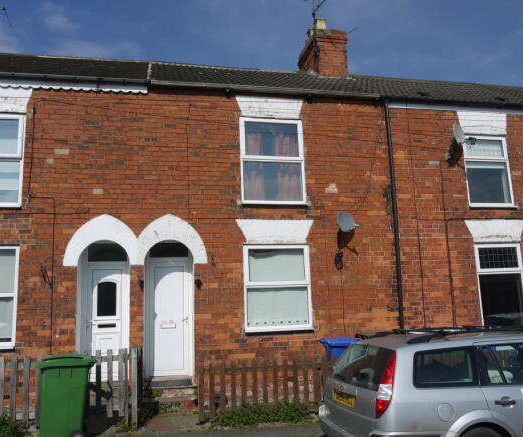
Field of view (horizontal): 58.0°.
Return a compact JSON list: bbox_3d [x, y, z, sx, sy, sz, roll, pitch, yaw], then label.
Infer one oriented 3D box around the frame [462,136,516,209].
[{"bbox_3d":[4.527,-0.945,9.400,1.016,1.483,0.100,0,-9,-11],"label":"frame"}]

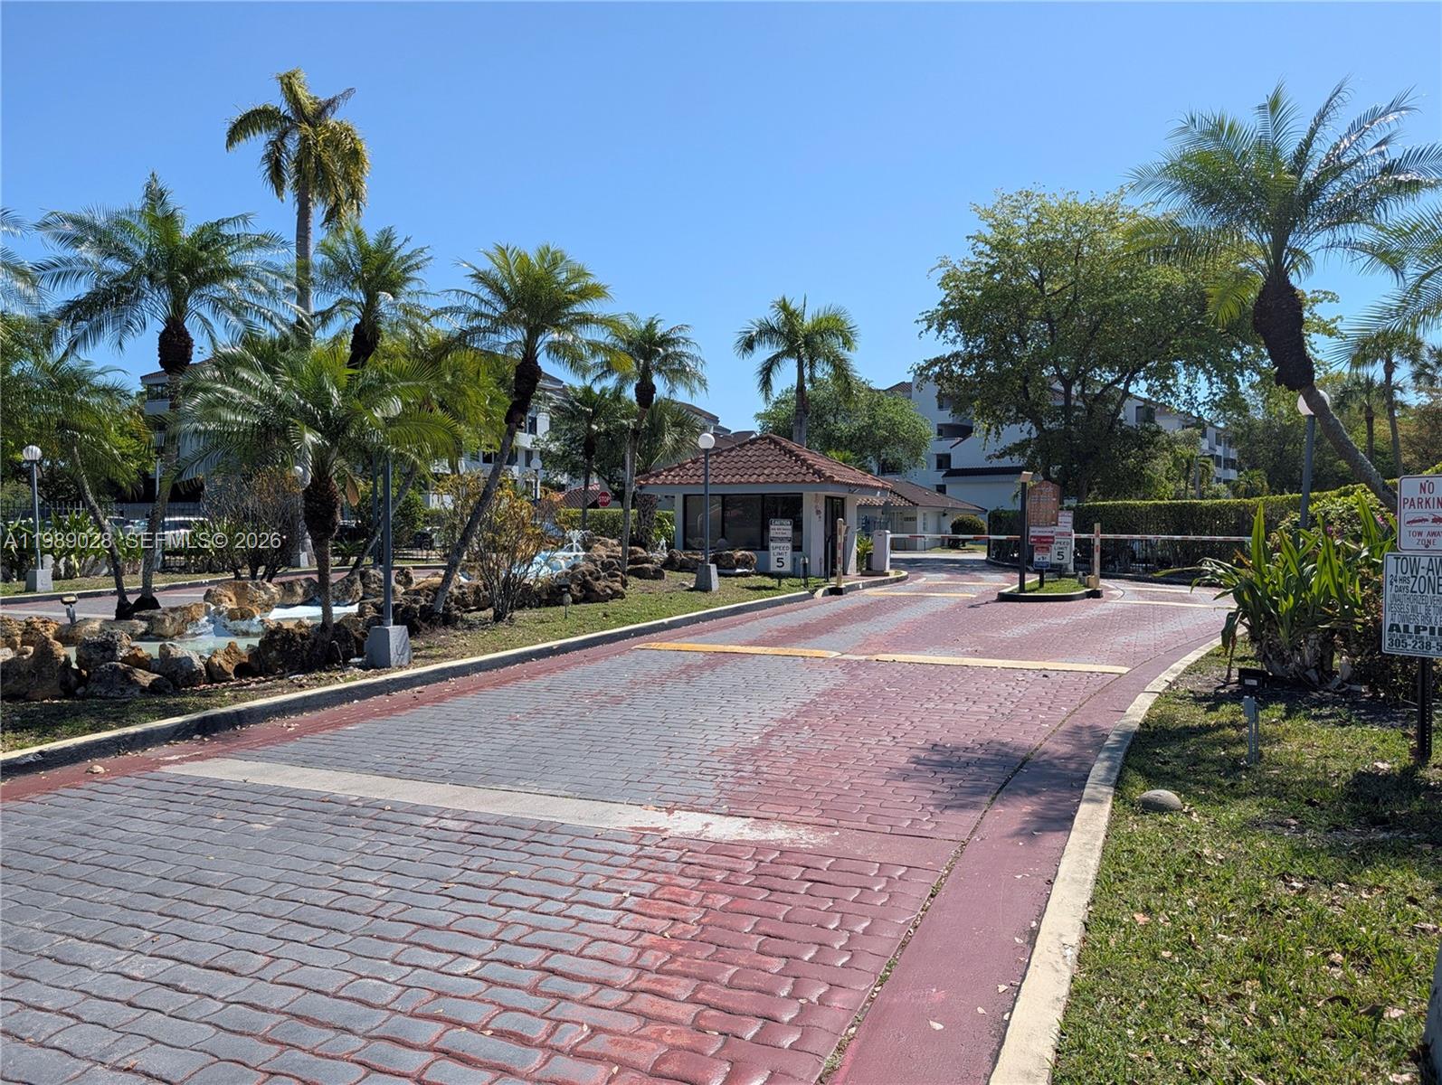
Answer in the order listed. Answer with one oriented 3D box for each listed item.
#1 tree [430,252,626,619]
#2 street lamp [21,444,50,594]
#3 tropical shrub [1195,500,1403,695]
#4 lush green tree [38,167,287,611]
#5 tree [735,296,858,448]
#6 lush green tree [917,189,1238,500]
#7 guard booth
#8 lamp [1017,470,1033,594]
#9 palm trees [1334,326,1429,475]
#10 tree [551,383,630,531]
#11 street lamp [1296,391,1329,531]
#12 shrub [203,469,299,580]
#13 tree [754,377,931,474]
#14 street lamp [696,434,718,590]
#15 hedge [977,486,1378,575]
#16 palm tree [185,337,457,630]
[{"bbox_3d":[-2.905,-1.656,14.800,2.850,5.527,2.700,0,2,0],"label":"tree"},{"bbox_3d":[-13.669,-0.493,19.994,0.380,2.905,0.380,1,2,22],"label":"street lamp"},{"bbox_3d":[5.153,0.409,8.918,1.800,1.670,1.700,0,2,0],"label":"tropical shrub"},{"bbox_3d":[-8.842,-2.373,15.800,3.900,6.931,3.700,0,2,0],"label":"lush green tree"},{"bbox_3d":[2.713,-4.191,36.000,4.400,9.395,4.200,0,2,0],"label":"tree"},{"bbox_3d":[12.759,-6.115,35.822,11.600,13.229,11.000,0,2,0],"label":"lush green tree"},{"bbox_3d":[1.380,-1.144,27.600,5.400,3.765,5.400,1,2,25],"label":"guard booth"},{"bbox_3d":[5.892,-0.207,19.400,0.250,2.400,0.220,-2,2,-45],"label":"lamp"},{"bbox_3d":[27.100,-4.100,41.000,3.500,8.900,3.400,1,2,33],"label":"palm trees"},{"bbox_3d":[-4.580,-2.544,34.936,2.700,6.048,2.700,0,2,0],"label":"tree"},{"bbox_3d":[6.604,-0.277,11.297,0.380,2.890,0.380,1,2,22],"label":"street lamp"},{"bbox_3d":[-9.674,-0.324,20.600,2.000,2.387,1.900,0,2,0],"label":"shrub"},{"bbox_3d":[5.795,-3.923,47.899,8.500,8.074,8.000,0,2,0],"label":"tree"},{"bbox_3d":[-0.271,-0.550,18.492,0.380,2.956,0.380,0,2,0],"label":"street lamp"},{"bbox_3d":[11.350,-0.249,26.506,1.200,2.000,15.000,0,2,-12],"label":"hedge"},{"bbox_3d":[-4.788,-0.673,11.985,3.200,3.578,3.100,0,2,0],"label":"palm tree"}]

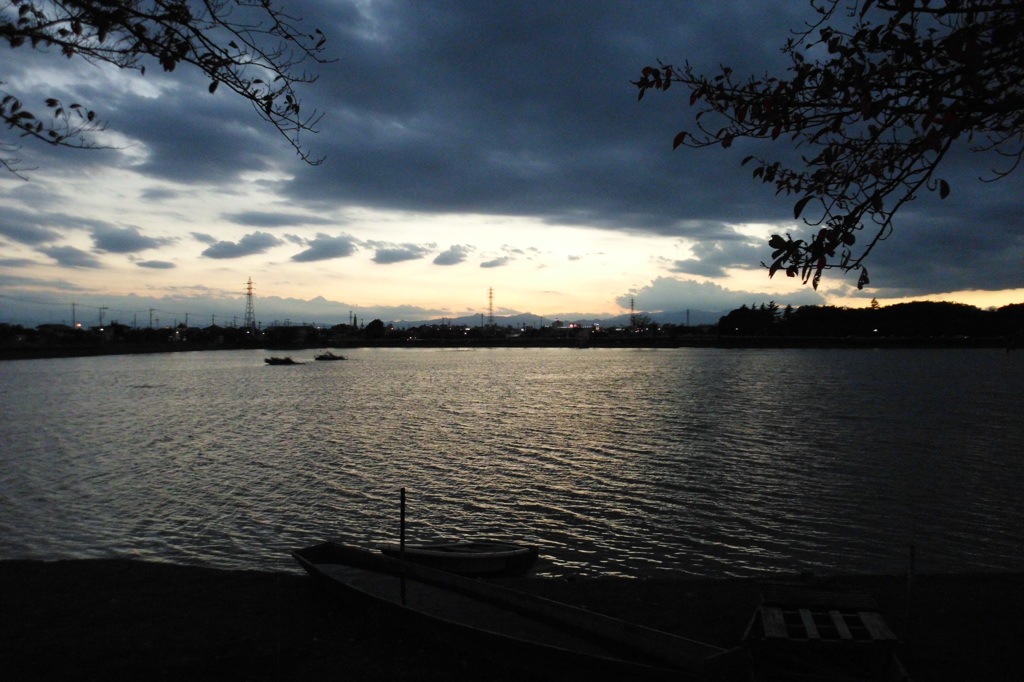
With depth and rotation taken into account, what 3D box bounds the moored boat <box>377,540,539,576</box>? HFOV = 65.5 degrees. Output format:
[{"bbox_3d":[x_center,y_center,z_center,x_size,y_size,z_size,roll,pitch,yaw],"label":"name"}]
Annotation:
[{"bbox_3d":[-0.930,3.760,13.650,2.780,0.450,0.920,0,0,2],"label":"moored boat"}]

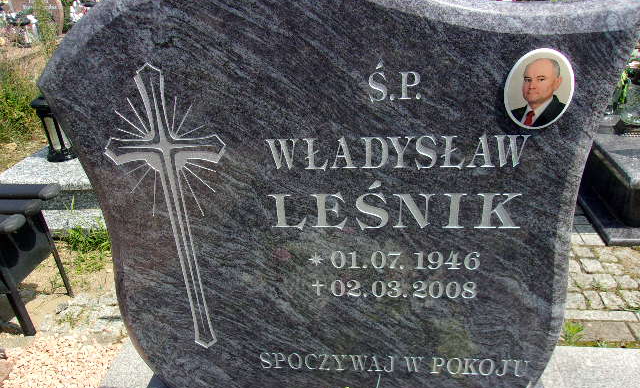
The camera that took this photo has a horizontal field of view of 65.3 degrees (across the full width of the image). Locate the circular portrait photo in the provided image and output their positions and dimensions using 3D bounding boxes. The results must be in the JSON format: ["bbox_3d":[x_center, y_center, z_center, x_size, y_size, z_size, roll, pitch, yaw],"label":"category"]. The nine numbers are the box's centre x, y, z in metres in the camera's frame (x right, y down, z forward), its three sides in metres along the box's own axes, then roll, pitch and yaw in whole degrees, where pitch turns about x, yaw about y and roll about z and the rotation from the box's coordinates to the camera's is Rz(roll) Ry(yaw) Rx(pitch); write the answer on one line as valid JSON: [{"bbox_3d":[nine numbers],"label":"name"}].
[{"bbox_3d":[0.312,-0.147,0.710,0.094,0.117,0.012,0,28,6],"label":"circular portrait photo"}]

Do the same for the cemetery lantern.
[{"bbox_3d":[-1.222,-0.311,2.283,0.150,0.315,0.150,0,29,6],"label":"cemetery lantern"}]

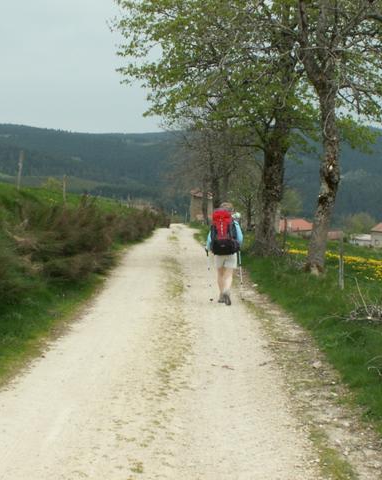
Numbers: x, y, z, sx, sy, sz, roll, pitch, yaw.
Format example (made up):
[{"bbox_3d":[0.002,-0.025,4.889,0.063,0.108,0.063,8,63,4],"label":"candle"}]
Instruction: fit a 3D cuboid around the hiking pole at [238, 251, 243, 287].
[{"bbox_3d":[0.831,0.542,14.800,0.050,0.950,0.050,-3,2,0],"label":"hiking pole"}]

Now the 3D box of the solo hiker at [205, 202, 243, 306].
[{"bbox_3d":[0.547,0.235,14.700,0.600,1.690,0.600,0,2,-1],"label":"solo hiker"}]

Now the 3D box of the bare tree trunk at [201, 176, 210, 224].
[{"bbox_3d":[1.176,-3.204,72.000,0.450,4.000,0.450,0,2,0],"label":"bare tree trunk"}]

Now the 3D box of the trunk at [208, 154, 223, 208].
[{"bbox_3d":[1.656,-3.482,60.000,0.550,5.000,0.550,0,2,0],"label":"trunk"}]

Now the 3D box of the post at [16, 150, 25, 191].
[{"bbox_3d":[-4.899,-1.968,25.500,0.120,1.200,0.120,5,2,0],"label":"post"}]

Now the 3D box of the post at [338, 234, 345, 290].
[{"bbox_3d":[2.928,0.429,17.300,0.100,1.130,0.100,0,2,0],"label":"post"}]

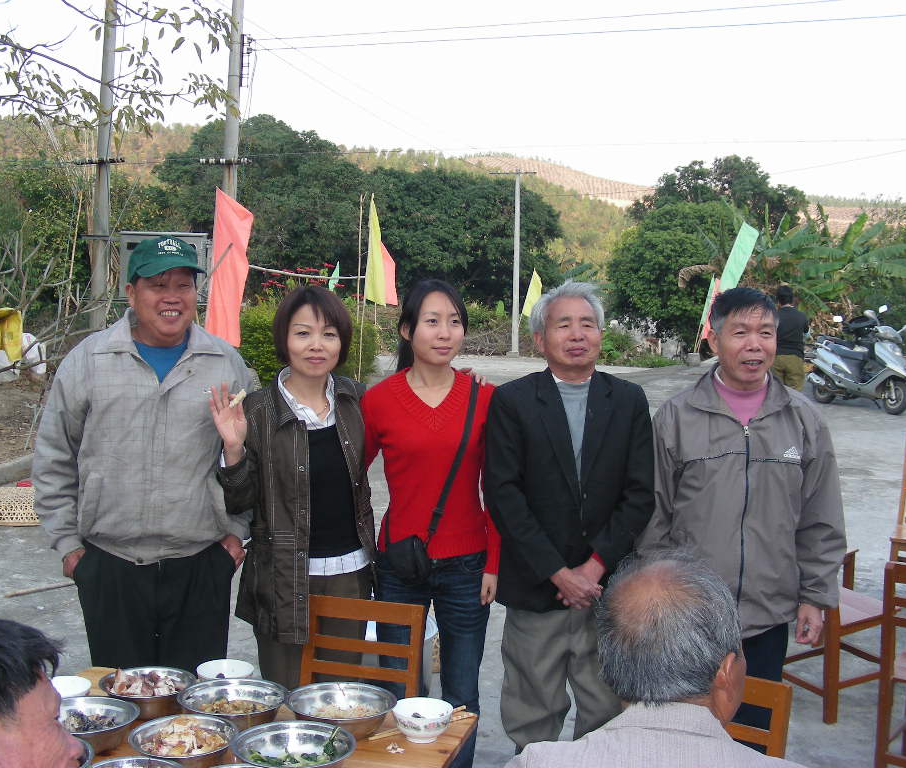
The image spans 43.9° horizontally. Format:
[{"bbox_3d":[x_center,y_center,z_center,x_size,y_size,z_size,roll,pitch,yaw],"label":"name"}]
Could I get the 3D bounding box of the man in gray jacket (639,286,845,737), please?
[{"bbox_3d":[0.750,0.550,2.973,0.540,1.599,0.320,2,5,12],"label":"man in gray jacket"}]

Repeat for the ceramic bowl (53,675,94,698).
[{"bbox_3d":[-0.792,0.642,2.292,0.114,0.058,0.114,0,5,0],"label":"ceramic bowl"}]

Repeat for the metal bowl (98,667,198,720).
[{"bbox_3d":[-0.627,0.646,2.314,0.195,0.067,0.195,2,5,0],"label":"metal bowl"}]

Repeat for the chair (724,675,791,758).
[{"bbox_3d":[0.437,1.018,2.317,0.380,0.780,0.430,4,6,32],"label":"chair"}]

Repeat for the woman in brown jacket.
[{"bbox_3d":[-0.421,0.538,3.022,0.460,1.594,0.360,0,5,-9],"label":"woman in brown jacket"}]

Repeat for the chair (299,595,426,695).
[{"bbox_3d":[-0.291,1.007,2.900,0.360,0.810,0.410,3,5,12],"label":"chair"}]

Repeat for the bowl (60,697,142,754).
[{"bbox_3d":[-0.698,0.659,2.131,0.199,0.068,0.199,2,5,0],"label":"bowl"}]

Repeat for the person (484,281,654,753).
[{"bbox_3d":[0.292,0.548,2.913,0.460,1.606,0.310,1,5,0],"label":"person"}]

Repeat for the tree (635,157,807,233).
[{"bbox_3d":[10.629,-5.464,45.000,6.800,7.500,6.300,2,5,0],"label":"tree"}]

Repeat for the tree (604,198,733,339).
[{"bbox_3d":[5.370,-2.635,27.370,3.500,3.600,3.400,1,5,0],"label":"tree"}]

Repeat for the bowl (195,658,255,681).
[{"bbox_3d":[-0.484,0.636,2.395,0.122,0.060,0.122,0,5,0],"label":"bowl"}]

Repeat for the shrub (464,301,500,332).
[{"bbox_3d":[0.896,-2.147,38.000,1.500,1.400,1.300,2,5,0],"label":"shrub"}]

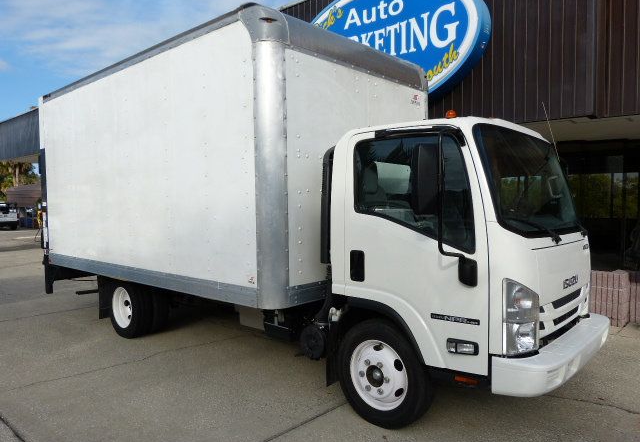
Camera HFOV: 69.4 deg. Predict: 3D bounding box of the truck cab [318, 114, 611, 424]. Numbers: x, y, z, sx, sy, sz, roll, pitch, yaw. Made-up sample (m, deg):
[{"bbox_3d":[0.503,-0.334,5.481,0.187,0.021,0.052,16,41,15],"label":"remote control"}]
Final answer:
[{"bbox_3d":[1.277,0.321,3.893,1.780,2.360,2.100,1,3,41],"label":"truck cab"}]

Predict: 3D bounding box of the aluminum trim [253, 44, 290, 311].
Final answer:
[{"bbox_3d":[-0.392,-0.360,3.743,0.203,2.148,0.203,1,3,41],"label":"aluminum trim"}]

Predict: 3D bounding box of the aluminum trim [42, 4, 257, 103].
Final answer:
[{"bbox_3d":[-2.238,-1.762,5.243,4.686,0.162,0.130,1,3,41],"label":"aluminum trim"}]

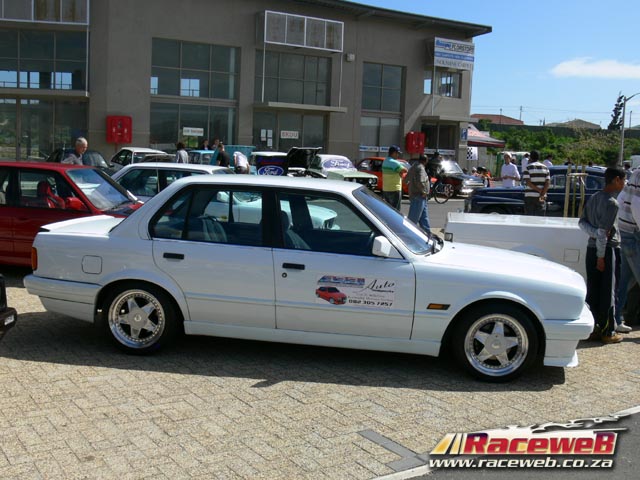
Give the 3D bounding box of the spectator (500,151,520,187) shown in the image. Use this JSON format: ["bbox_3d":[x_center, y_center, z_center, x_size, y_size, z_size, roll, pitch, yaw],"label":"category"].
[{"bbox_3d":[4.483,-1.216,16.959,0.520,1.690,0.400,3,7,10],"label":"spectator"}]

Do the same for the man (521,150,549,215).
[{"bbox_3d":[3.921,-0.768,13.087,0.520,1.700,0.360,2,7,3],"label":"man"}]

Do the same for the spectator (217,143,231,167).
[{"bbox_3d":[-2.496,-1.688,18.849,0.500,1.610,0.500,-3,9,-37],"label":"spectator"}]

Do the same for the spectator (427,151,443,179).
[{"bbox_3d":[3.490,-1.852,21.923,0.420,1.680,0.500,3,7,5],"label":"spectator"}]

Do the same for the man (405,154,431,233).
[{"bbox_3d":[1.854,-0.848,13.690,0.480,1.570,0.500,-4,9,-40],"label":"man"}]

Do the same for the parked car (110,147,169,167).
[{"bbox_3d":[-5.231,-2.061,21.740,1.620,1.400,3.900,-1,8,-28],"label":"parked car"}]

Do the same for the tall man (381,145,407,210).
[{"bbox_3d":[1.356,-0.892,13.284,0.520,1.720,0.420,6,8,32],"label":"tall man"}]

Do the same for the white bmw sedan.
[{"bbox_3d":[-0.067,0.158,5.810,4.320,1.350,1.680,3,7,8],"label":"white bmw sedan"}]

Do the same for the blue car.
[{"bbox_3d":[5.242,-0.810,15.085,4.350,1.480,1.680,2,7,-1],"label":"blue car"}]

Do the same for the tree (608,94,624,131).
[{"bbox_3d":[36.461,-15.064,88.676,2.000,5.600,2.000,2,7,0],"label":"tree"}]

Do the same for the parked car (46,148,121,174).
[{"bbox_3d":[-6.841,-1.830,19.954,1.650,1.400,4.000,-2,8,-31],"label":"parked car"}]

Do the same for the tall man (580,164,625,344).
[{"bbox_3d":[2.412,0.143,6.060,0.340,1.490,0.450,-5,10,-45],"label":"tall man"}]

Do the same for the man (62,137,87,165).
[{"bbox_3d":[-3.815,-0.804,11.207,0.450,1.600,0.500,4,7,12],"label":"man"}]

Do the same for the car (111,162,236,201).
[{"bbox_3d":[-1.792,-0.455,10.221,4.320,1.330,1.640,3,7,5],"label":"car"}]

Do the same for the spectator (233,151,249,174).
[{"bbox_3d":[-2.047,-1.554,18.661,0.500,1.430,0.700,-3,9,-37],"label":"spectator"}]

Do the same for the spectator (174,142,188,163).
[{"bbox_3d":[-3.569,-1.712,18.650,0.480,1.610,0.360,0,7,-17],"label":"spectator"}]

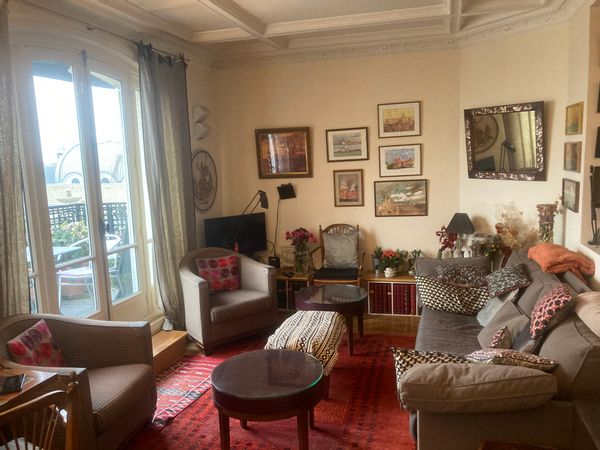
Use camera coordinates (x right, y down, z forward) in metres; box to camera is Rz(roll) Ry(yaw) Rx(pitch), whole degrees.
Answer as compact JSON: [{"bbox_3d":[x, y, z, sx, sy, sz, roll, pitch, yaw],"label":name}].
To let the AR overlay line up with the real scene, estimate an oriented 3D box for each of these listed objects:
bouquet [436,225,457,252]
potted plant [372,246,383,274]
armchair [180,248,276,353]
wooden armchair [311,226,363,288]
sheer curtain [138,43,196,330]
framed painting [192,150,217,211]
[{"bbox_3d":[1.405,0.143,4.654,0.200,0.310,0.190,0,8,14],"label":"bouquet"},{"bbox_3d":[0.794,0.377,4.951,0.115,0.280,0.115,0,8,14],"label":"potted plant"},{"bbox_3d":[-0.730,0.643,4.534,0.752,0.762,0.703,-9,10,-38],"label":"armchair"},{"bbox_3d":[0.389,0.456,4.848,0.540,0.910,0.570,-1,8,12],"label":"wooden armchair"},{"bbox_3d":[-1.060,-0.249,4.159,0.150,2.420,0.700,0,8,16],"label":"sheer curtain"},{"bbox_3d":[-0.985,-0.459,5.076,0.030,0.629,0.564,0,8,17],"label":"framed painting"}]

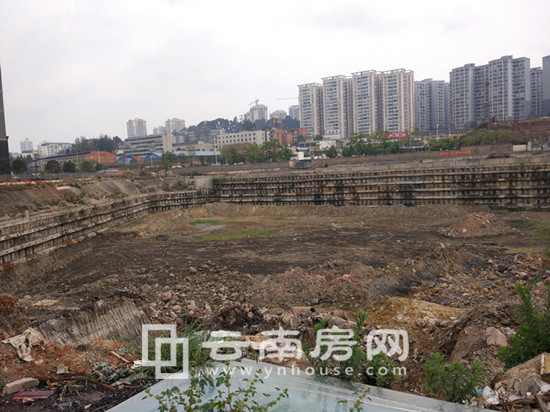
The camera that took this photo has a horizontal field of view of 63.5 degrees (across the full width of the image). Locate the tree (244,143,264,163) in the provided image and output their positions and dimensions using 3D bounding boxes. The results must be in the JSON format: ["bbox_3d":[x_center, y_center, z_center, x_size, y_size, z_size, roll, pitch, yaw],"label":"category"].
[{"bbox_3d":[-9.670,-24.060,200.000,9.400,9.000,8.500,-2,4,-3],"label":"tree"}]

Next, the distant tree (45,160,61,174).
[{"bbox_3d":[-80.050,-13.850,160.000,5.600,5.000,5.400,-4,4,-27],"label":"distant tree"}]

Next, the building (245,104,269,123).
[{"bbox_3d":[-22.690,-111.860,561.080,29.000,32.000,22.000,-2,4,0],"label":"building"}]

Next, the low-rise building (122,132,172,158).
[{"bbox_3d":[-94.240,-43.830,330.680,40.000,20.000,12.000,0,5,33],"label":"low-rise building"}]

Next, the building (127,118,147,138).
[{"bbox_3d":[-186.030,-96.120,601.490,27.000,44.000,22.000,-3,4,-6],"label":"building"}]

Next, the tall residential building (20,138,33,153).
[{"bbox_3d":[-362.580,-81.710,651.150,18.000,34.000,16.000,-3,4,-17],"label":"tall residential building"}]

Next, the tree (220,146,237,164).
[{"bbox_3d":[-20.910,-22.710,200.000,7.000,8.100,6.800,-3,4,-6],"label":"tree"}]

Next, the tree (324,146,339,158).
[{"bbox_3d":[21.600,-20.450,170.000,5.200,4.900,5.000,-2,4,7],"label":"tree"}]

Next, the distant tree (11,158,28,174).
[{"bbox_3d":[-91.930,-14.120,160.000,5.900,5.600,5.700,-4,4,-30],"label":"distant tree"}]

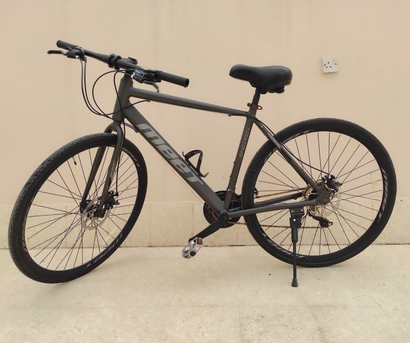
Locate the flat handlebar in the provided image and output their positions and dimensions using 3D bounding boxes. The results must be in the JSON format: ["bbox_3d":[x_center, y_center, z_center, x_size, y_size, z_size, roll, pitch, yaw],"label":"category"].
[{"bbox_3d":[-0.350,-0.424,1.265,0.707,0.051,0.071,24,15,27],"label":"flat handlebar"}]

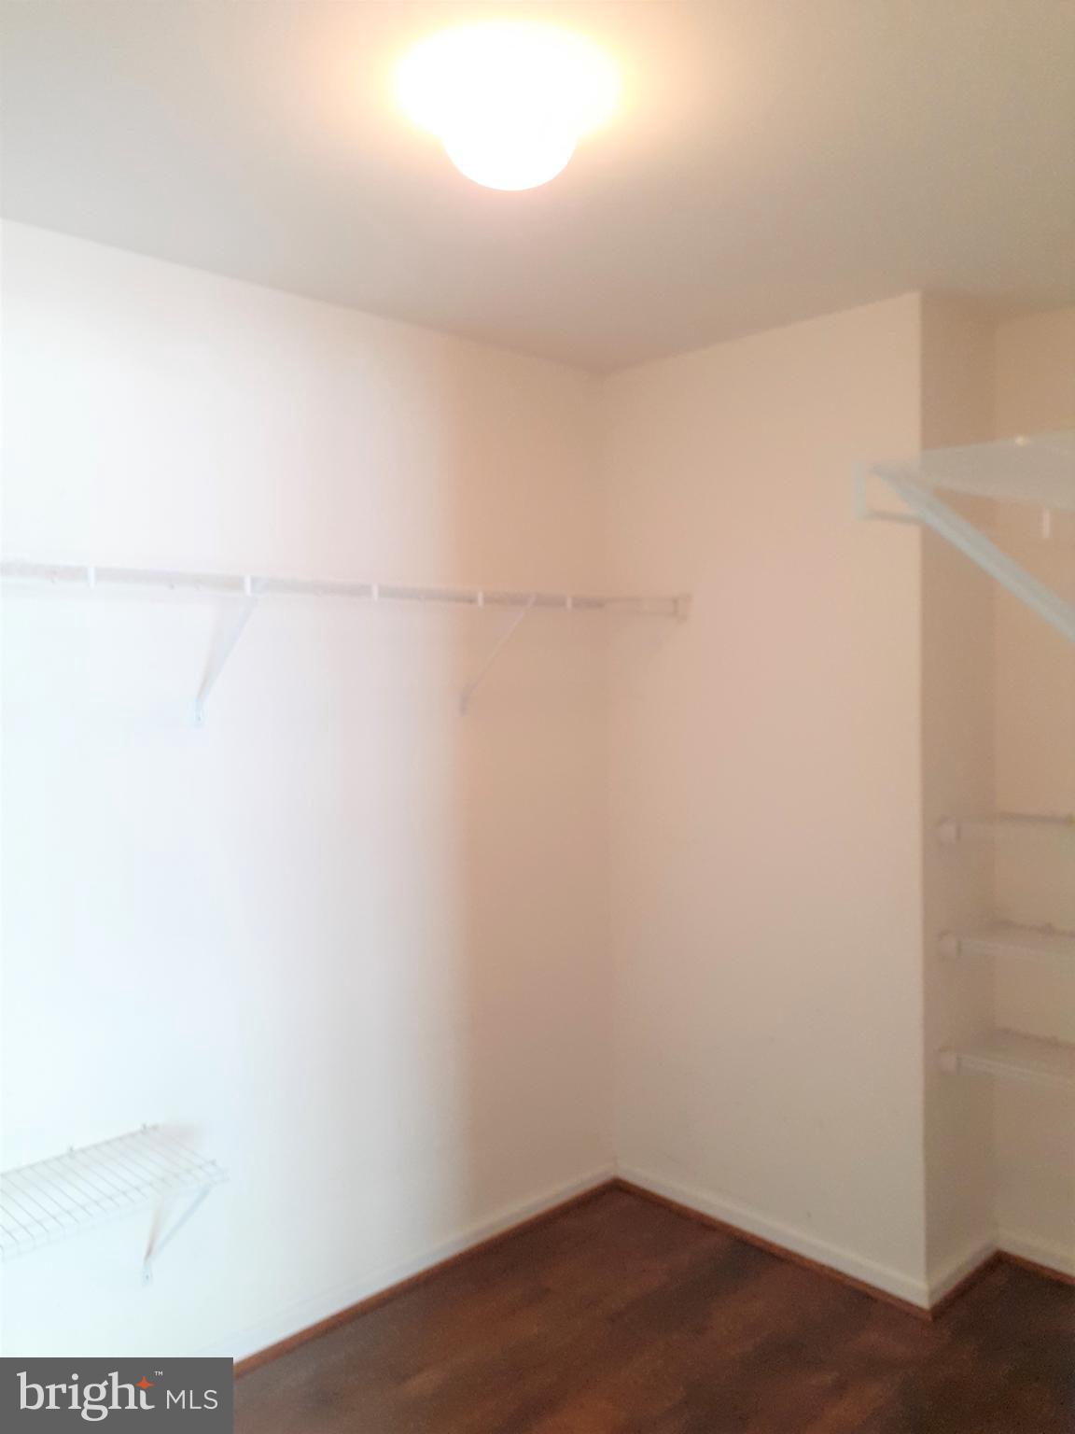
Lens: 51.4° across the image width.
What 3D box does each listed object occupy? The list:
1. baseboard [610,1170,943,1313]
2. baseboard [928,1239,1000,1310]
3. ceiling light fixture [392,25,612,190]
[{"bbox_3d":[0.585,1.394,3.051,0.022,0.073,1.024,-3,3,-44],"label":"baseboard"},{"bbox_3d":[1.079,1.395,2.827,0.396,0.073,0.022,-3,3,-44],"label":"baseboard"},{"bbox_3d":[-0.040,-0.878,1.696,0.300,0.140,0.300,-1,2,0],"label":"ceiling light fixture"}]

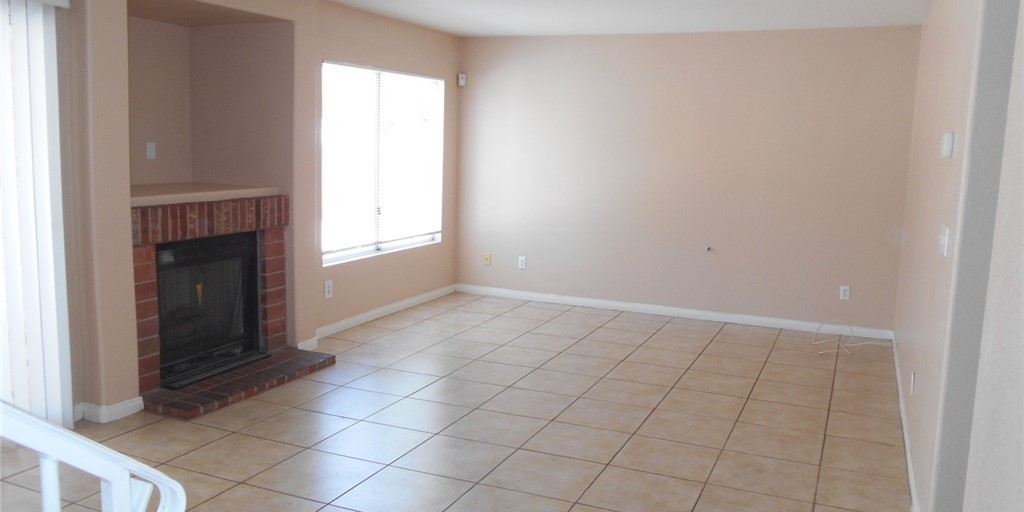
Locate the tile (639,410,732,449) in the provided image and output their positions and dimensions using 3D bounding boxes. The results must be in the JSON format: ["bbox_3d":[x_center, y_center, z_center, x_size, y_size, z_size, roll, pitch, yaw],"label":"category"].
[{"bbox_3d":[0.933,0.922,4.107,0.450,0.010,0.450,5,8,24],"label":"tile"}]

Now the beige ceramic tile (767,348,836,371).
[{"bbox_3d":[2.109,0.759,5.588,0.450,0.012,0.450,4,8,24],"label":"beige ceramic tile"}]

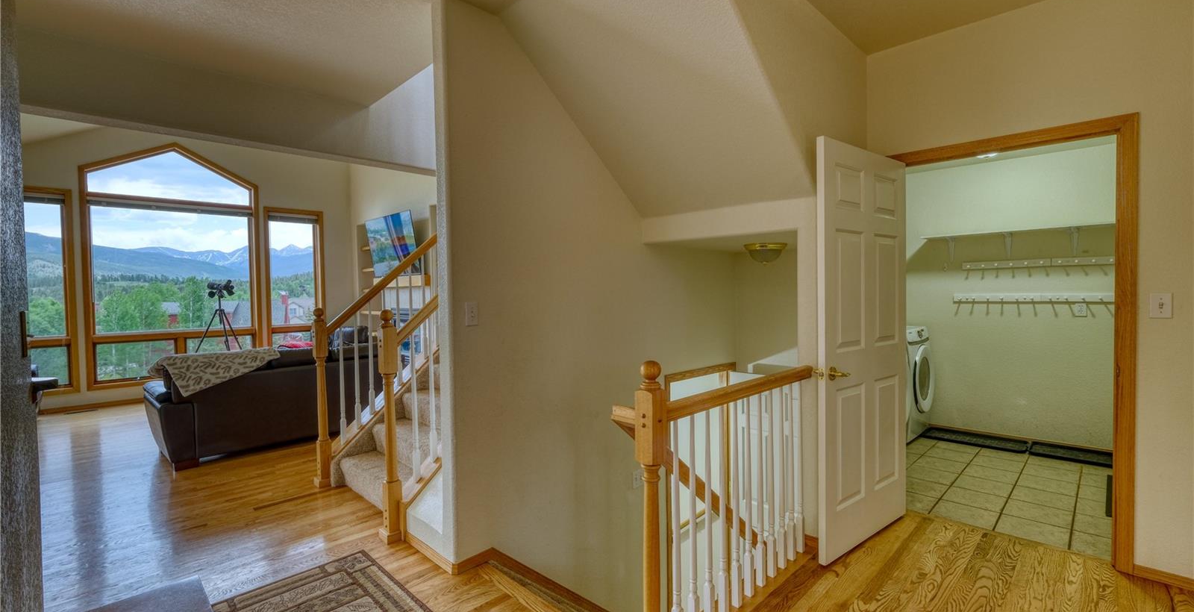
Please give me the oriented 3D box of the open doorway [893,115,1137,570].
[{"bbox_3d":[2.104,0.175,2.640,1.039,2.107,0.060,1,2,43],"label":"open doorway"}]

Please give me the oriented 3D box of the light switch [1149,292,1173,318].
[{"bbox_3d":[2.515,-0.001,2.216,0.070,0.114,0.016,1,2,43],"label":"light switch"}]

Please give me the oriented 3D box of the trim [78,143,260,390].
[{"bbox_3d":[-5.592,-0.577,6.670,0.100,3.189,1.834,1,2,43],"label":"trim"}]

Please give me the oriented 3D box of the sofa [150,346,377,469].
[{"bbox_3d":[-2.942,0.810,4.754,0.940,0.870,1.950,1,2,43],"label":"sofa"}]

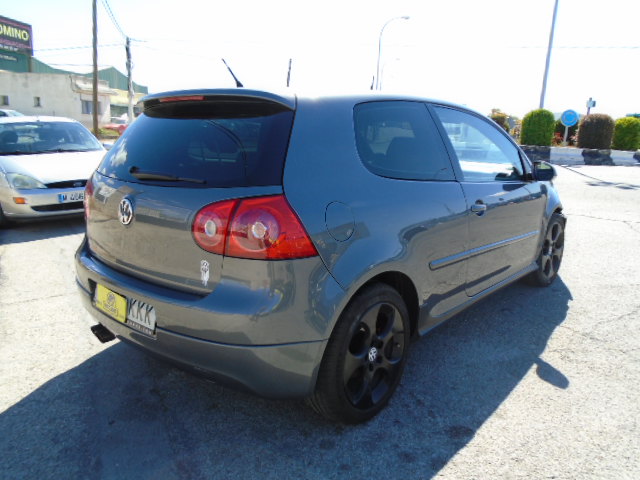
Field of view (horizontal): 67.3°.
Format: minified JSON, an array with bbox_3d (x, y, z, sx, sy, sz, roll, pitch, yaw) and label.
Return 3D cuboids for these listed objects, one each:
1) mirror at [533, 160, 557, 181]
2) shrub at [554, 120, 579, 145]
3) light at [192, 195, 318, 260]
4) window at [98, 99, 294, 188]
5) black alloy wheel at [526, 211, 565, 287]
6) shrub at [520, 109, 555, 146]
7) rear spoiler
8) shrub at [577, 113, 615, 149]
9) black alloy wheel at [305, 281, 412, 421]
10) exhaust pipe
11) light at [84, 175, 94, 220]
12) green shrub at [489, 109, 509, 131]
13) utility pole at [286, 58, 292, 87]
[{"bbox_3d":[1.490,-0.462,3.195,0.190,0.145,0.130,12,17,39],"label":"mirror"},{"bbox_3d":[12.820,-5.640,25.000,1.270,1.400,1.270,9,15,30],"label":"shrub"},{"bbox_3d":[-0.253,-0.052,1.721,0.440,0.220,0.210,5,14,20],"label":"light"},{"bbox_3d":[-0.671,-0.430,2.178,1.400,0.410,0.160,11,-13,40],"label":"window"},{"bbox_3d":[1.865,0.076,4.080,0.225,0.635,0.635,13,18,42],"label":"black alloy wheel"},{"bbox_3d":[8.506,-4.400,18.800,1.220,1.430,1.220,7,14,23],"label":"shrub"},{"bbox_3d":[-0.533,-0.645,2.233,1.170,0.120,0.280,12,17,39],"label":"rear spoiler"},{"bbox_3d":[10.770,-4.270,18.800,1.270,1.400,1.270,9,15,30],"label":"shrub"},{"bbox_3d":[0.172,0.499,2.212,0.225,0.635,0.635,11,17,40],"label":"black alloy wheel"},{"bbox_3d":[-1.083,0.471,2.437,0.135,0.068,0.110,11,17,40],"label":"exhaust pipe"},{"bbox_3d":[-1.173,-0.258,2.547,0.410,0.235,0.270,12,17,39],"label":"light"},{"bbox_3d":[8.445,-5.431,23.000,1.200,1.400,1.200,6,13,19],"label":"green shrub"},{"bbox_3d":[-2.949,-12.919,45.000,0.250,8.000,0.250,0,13,-4],"label":"utility pole"}]

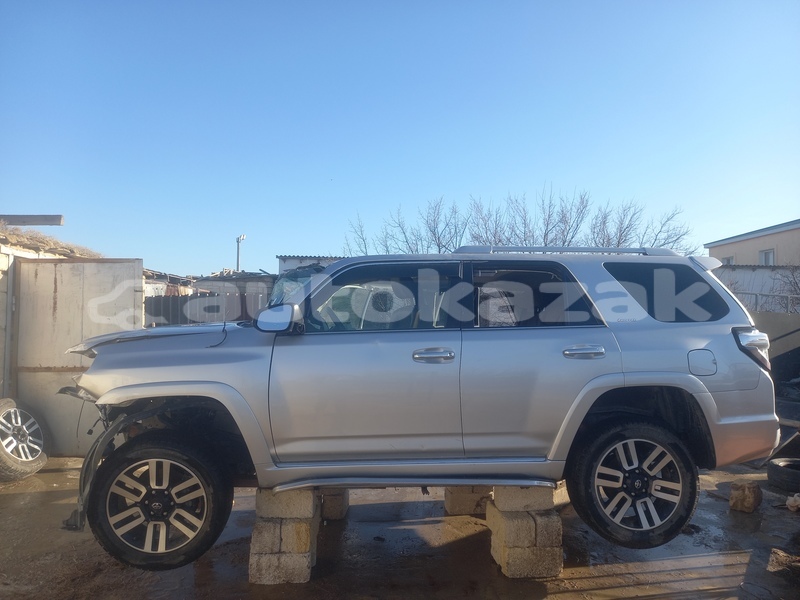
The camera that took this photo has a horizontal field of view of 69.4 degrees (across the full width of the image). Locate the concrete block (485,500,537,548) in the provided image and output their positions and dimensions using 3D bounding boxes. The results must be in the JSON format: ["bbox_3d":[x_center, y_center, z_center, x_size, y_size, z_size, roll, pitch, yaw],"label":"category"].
[{"bbox_3d":[0.726,1.458,3.804,0.190,0.194,0.379,0,-2,-6],"label":"concrete block"}]

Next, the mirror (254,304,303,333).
[{"bbox_3d":[-0.664,0.101,3.150,0.262,0.155,0.140,1,0,-9],"label":"mirror"}]

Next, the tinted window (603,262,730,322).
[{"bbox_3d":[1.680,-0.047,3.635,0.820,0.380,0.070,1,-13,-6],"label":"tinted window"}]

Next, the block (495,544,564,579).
[{"bbox_3d":[0.832,1.644,3.715,0.382,0.190,0.192,0,-2,-6],"label":"block"}]

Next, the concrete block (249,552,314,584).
[{"bbox_3d":[-0.734,1.665,3.673,0.383,0.190,0.192,0,-2,1],"label":"concrete block"}]

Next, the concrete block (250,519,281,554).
[{"bbox_3d":[-0.837,1.473,3.765,0.182,0.187,0.375,0,1,-2],"label":"concrete block"}]

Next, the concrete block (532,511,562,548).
[{"bbox_3d":[0.941,1.472,3.860,0.178,0.187,0.370,0,1,-2],"label":"concrete block"}]

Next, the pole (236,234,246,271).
[{"bbox_3d":[-15.960,-2.839,58.000,0.950,7.400,0.400,0,1,0],"label":"pole"}]

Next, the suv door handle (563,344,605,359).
[{"bbox_3d":[1.073,0.302,3.360,0.252,0.080,0.055,0,1,-4],"label":"suv door handle"}]

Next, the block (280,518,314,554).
[{"bbox_3d":[-0.639,1.477,3.773,0.189,0.198,0.379,0,-2,1],"label":"block"}]

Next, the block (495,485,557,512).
[{"bbox_3d":[0.812,1.284,3.865,0.385,0.187,0.190,0,1,1],"label":"block"}]

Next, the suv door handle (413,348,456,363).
[{"bbox_3d":[0.201,0.324,3.370,0.250,0.075,0.055,0,-2,-3],"label":"suv door handle"}]

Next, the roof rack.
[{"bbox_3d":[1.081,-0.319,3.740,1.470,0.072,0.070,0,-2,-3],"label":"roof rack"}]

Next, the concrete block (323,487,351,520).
[{"bbox_3d":[-0.525,1.643,4.750,0.178,0.187,0.360,0,1,2],"label":"concrete block"}]

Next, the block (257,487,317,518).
[{"bbox_3d":[-0.729,1.286,3.755,0.372,0.187,0.190,0,1,-2],"label":"block"}]

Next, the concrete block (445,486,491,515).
[{"bbox_3d":[0.553,1.645,4.775,0.370,0.185,0.190,0,1,-2],"label":"concrete block"}]

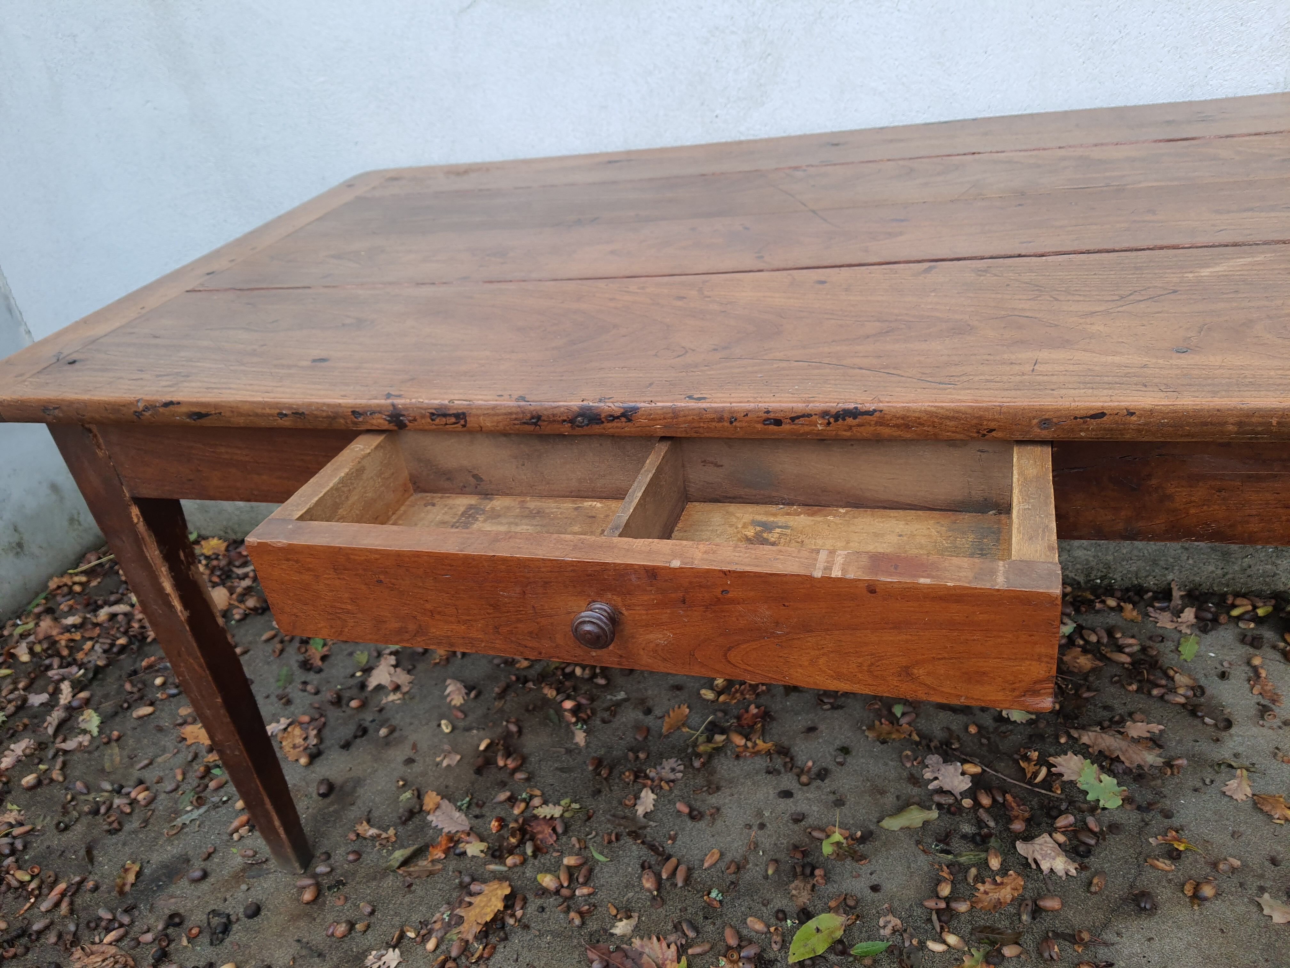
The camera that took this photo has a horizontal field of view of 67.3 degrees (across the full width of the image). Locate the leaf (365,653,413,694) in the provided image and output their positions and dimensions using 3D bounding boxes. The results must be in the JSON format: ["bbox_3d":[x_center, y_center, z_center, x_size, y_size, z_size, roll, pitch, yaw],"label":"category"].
[{"bbox_3d":[-0.425,0.319,1.630,0.080,0.015,0.094,-5,31,8],"label":"leaf"}]

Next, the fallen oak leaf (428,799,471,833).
[{"bbox_3d":[-0.276,0.471,1.362,0.040,0.012,0.079,-32,37,-33],"label":"fallen oak leaf"}]

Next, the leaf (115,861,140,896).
[{"bbox_3d":[-0.716,0.544,1.339,0.029,0.016,0.060,-12,31,-4],"label":"leaf"}]

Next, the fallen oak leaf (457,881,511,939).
[{"bbox_3d":[-0.207,0.536,1.229,0.055,0.018,0.090,17,40,37],"label":"fallen oak leaf"}]

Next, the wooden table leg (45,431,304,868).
[{"bbox_3d":[-0.520,0.206,1.171,0.066,0.726,0.066,2,33,19],"label":"wooden table leg"}]

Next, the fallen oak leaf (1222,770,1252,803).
[{"bbox_3d":[0.754,0.380,1.222,0.055,0.012,0.030,-30,36,-30],"label":"fallen oak leaf"}]

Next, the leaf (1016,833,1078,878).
[{"bbox_3d":[0.487,0.452,1.174,0.048,0.016,0.069,-17,32,-13],"label":"leaf"}]

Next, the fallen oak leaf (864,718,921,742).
[{"bbox_3d":[0.345,0.346,1.357,0.072,0.018,0.043,-1,32,15],"label":"fallen oak leaf"}]

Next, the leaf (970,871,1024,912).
[{"bbox_3d":[0.411,0.475,1.127,0.071,0.014,0.039,-18,32,-14],"label":"leaf"}]

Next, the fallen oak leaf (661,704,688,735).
[{"bbox_3d":[0.045,0.349,1.443,0.032,0.014,0.066,9,36,29],"label":"fallen oak leaf"}]

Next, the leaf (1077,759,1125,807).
[{"bbox_3d":[0.575,0.383,1.232,0.053,0.014,0.073,-18,32,-13],"label":"leaf"}]

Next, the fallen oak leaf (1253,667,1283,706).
[{"bbox_3d":[0.850,0.278,1.327,0.034,0.015,0.071,2,33,20],"label":"fallen oak leaf"}]

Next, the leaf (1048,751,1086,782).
[{"bbox_3d":[0.566,0.377,1.281,0.060,0.013,0.053,-3,31,11],"label":"leaf"}]

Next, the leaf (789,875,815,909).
[{"bbox_3d":[0.192,0.497,1.182,0.031,0.016,0.040,5,34,23],"label":"leaf"}]

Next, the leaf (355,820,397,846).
[{"bbox_3d":[-0.376,0.486,1.359,0.078,0.018,0.028,11,36,31],"label":"leaf"}]

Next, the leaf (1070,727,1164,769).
[{"bbox_3d":[0.630,0.352,1.299,0.120,0.018,0.059,19,41,39],"label":"leaf"}]

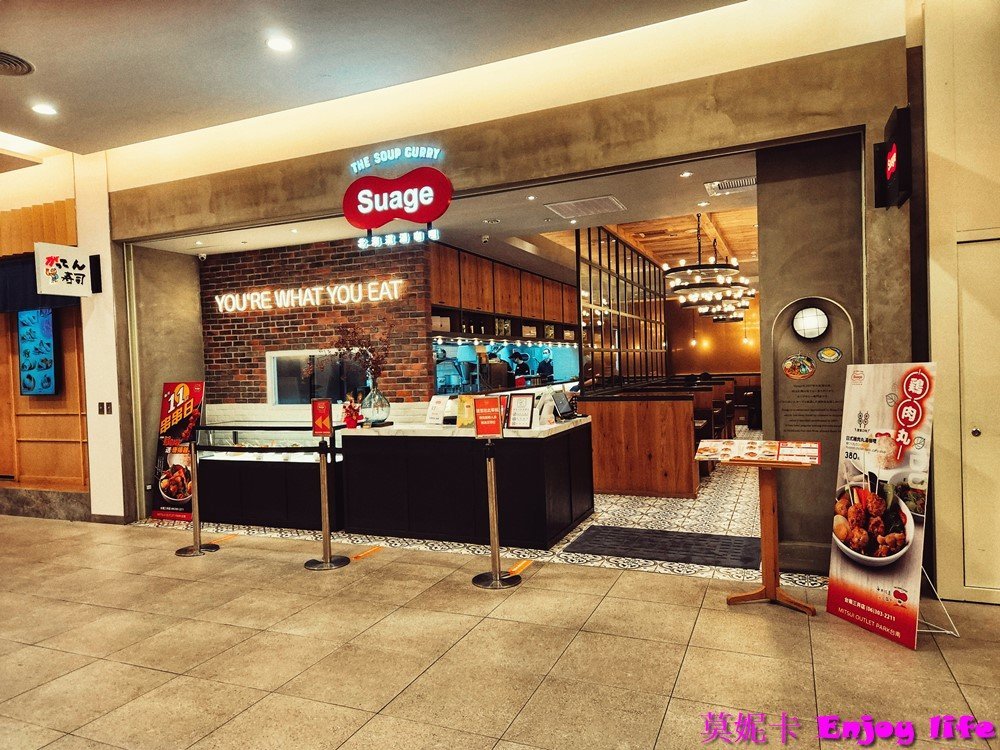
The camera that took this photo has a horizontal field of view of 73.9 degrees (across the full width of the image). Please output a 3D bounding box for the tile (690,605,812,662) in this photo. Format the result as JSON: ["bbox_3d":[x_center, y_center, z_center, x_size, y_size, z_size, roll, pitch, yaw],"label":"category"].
[{"bbox_3d":[1.412,1.450,3.745,0.598,0.012,0.596,-2,1,23],"label":"tile"}]

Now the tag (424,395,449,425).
[{"bbox_3d":[-0.616,0.338,6.468,0.210,0.300,0.040,-1,-21,37],"label":"tag"}]

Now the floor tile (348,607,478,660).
[{"bbox_3d":[-0.482,1.521,3.932,0.600,0.012,0.600,-2,1,23],"label":"floor tile"}]

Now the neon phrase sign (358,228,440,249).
[{"bbox_3d":[-0.849,-1.138,5.550,0.800,0.095,0.050,-2,1,23],"label":"neon phrase sign"}]

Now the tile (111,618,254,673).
[{"bbox_3d":[-1.810,1.558,3.838,0.598,0.012,0.596,-2,1,23],"label":"tile"}]

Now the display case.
[{"bbox_3d":[-2.254,1.015,6.950,1.860,1.000,0.650,-2,1,23],"label":"display case"}]

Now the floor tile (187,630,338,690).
[{"bbox_3d":[-1.259,1.543,3.602,0.598,0.012,0.596,-2,1,23],"label":"floor tile"}]

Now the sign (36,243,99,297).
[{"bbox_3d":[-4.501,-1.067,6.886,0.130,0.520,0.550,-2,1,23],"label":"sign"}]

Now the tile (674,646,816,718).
[{"bbox_3d":[1.176,1.455,3.177,0.600,0.010,0.600,-2,1,23],"label":"tile"}]

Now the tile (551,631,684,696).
[{"bbox_3d":[0.625,1.471,3.414,0.600,0.010,0.600,-2,1,23],"label":"tile"}]

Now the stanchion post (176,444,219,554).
[{"bbox_3d":[-2.691,1.061,5.866,0.355,1.000,0.355,-2,1,23],"label":"stanchion post"}]

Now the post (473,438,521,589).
[{"bbox_3d":[-0.039,0.986,4.761,0.355,1.000,0.355,-2,1,0],"label":"post"}]

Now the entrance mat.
[{"bbox_3d":[1.363,1.399,5.504,1.500,0.012,0.900,-2,1,23],"label":"entrance mat"}]

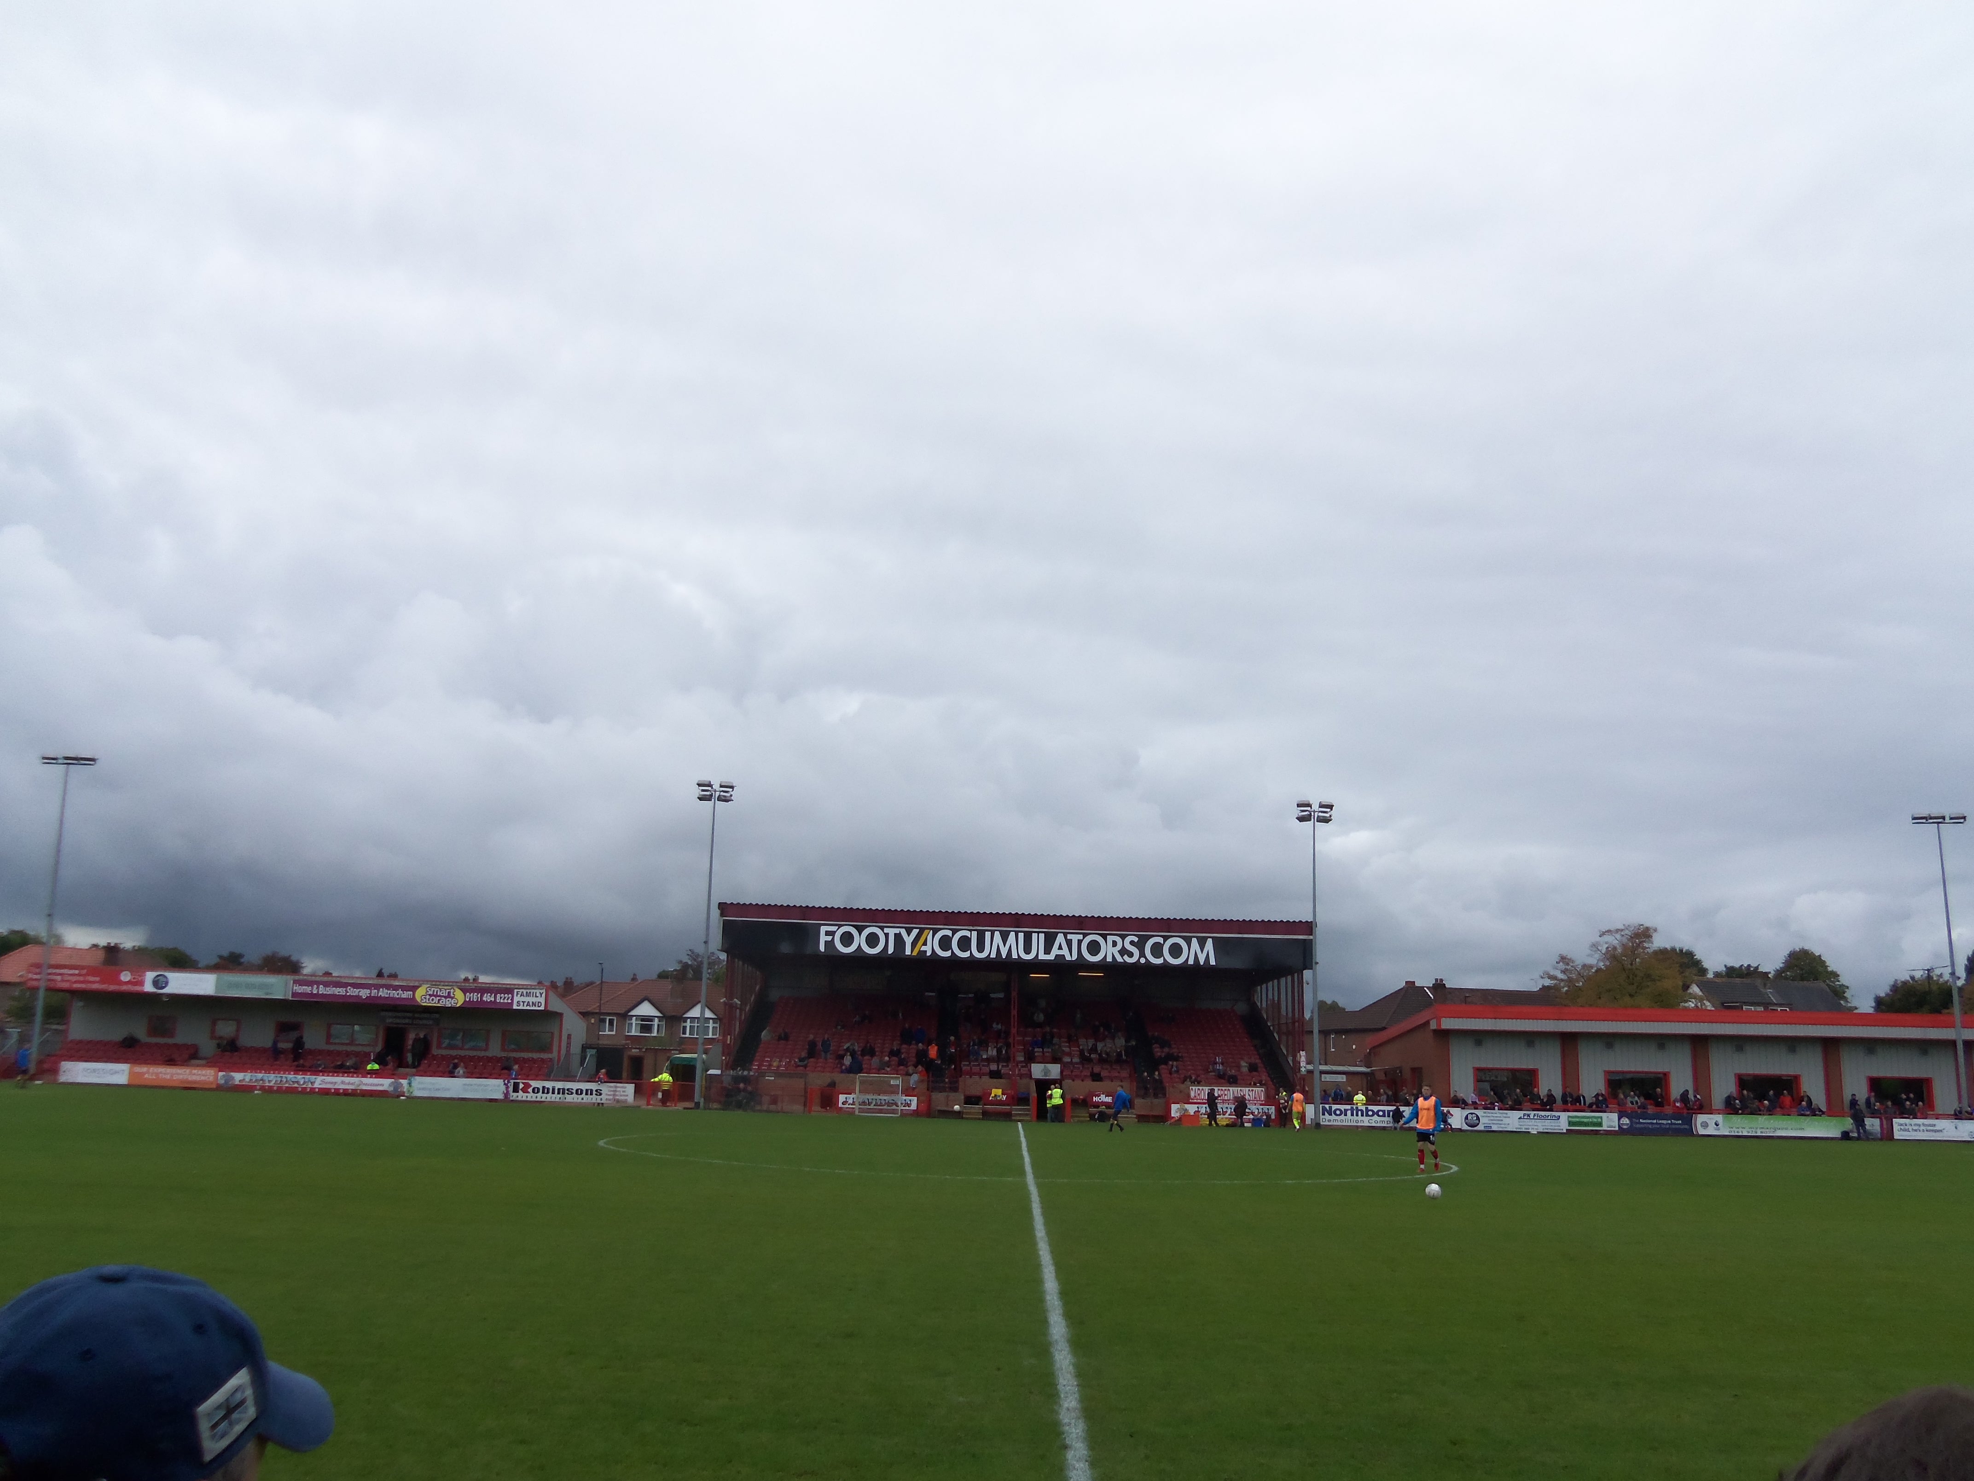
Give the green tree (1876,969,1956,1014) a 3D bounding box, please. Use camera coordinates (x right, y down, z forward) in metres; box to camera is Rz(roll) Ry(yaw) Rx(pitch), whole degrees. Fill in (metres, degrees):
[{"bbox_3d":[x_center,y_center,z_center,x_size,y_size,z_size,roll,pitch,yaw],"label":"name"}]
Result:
[{"bbox_3d":[64.988,21.496,110.966,6.900,11.071,6.800,1,-12,1],"label":"green tree"}]

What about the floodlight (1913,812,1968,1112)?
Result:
[{"bbox_3d":[43.320,10.412,71.741,2.485,14.575,1.000,-1,-12,11],"label":"floodlight"}]

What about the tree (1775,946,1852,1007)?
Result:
[{"bbox_3d":[67.183,23.755,128.855,8.000,14.183,8.000,1,-12,1],"label":"tree"}]

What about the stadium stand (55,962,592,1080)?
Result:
[{"bbox_3d":[-32.960,14.163,76.544,25.200,5.300,8.600,1,-12,1],"label":"stadium stand"}]

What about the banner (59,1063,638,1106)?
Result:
[{"bbox_3d":[-28.283,15.081,70.346,25.669,1.000,0.120,1,-12,1],"label":"banner"}]

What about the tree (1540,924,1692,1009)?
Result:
[{"bbox_3d":[42.244,18.833,106.778,10.210,13.217,9.800,1,-12,1],"label":"tree"}]

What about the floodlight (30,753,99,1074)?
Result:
[{"bbox_3d":[-43.112,7.984,73.618,2.636,14.903,1.000,4,-12,-9],"label":"floodlight"}]

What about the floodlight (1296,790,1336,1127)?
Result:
[{"bbox_3d":[14.724,9.796,71.300,1.855,14.572,1.000,1,-12,1],"label":"floodlight"}]

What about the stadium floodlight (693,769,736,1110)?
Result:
[{"bbox_3d":[-12.586,9.008,71.898,1.881,14.792,1.000,1,-12,1],"label":"stadium floodlight"}]

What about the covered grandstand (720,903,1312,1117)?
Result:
[{"bbox_3d":[1.275,13.839,78.834,27.400,9.250,13.500,1,-12,1],"label":"covered grandstand"}]

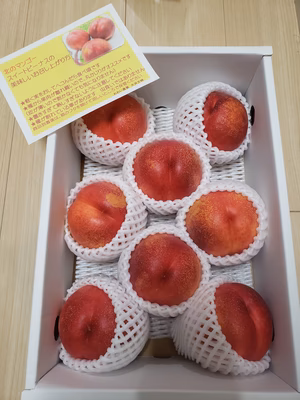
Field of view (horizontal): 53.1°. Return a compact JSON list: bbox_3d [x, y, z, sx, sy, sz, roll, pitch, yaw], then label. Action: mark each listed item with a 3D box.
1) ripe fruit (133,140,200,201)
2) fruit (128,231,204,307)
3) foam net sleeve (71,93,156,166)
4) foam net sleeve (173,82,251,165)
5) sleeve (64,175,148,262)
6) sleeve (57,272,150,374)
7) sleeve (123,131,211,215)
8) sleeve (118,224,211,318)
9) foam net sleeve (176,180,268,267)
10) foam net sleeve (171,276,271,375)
[{"bbox_3d":[0.018,-0.031,0.334,0.083,0.077,0.083,0,83,2],"label":"ripe fruit"},{"bbox_3d":[0.015,0.073,0.308,0.082,0.076,0.082,0,74,0],"label":"fruit"},{"bbox_3d":[-0.043,-0.087,0.357,0.094,0.083,0.094,2,82,-5],"label":"foam net sleeve"},{"bbox_3d":[0.072,-0.090,0.353,0.089,0.082,0.089,7,93,-25],"label":"foam net sleeve"},{"bbox_3d":[-0.048,0.020,0.329,0.091,0.080,0.091,-2,80,10],"label":"sleeve"},{"bbox_3d":[-0.046,0.124,0.302,0.089,0.083,0.089,-8,64,29],"label":"sleeve"},{"bbox_3d":[0.018,-0.031,0.337,0.094,0.082,0.094,0,83,2],"label":"sleeve"},{"bbox_3d":[0.015,0.074,0.310,0.092,0.081,0.092,0,74,0],"label":"sleeve"},{"bbox_3d":[0.078,0.025,0.323,0.092,0.081,0.092,-2,80,8],"label":"foam net sleeve"},{"bbox_3d":[0.071,0.124,0.297,0.089,0.091,0.091,-28,61,36],"label":"foam net sleeve"}]

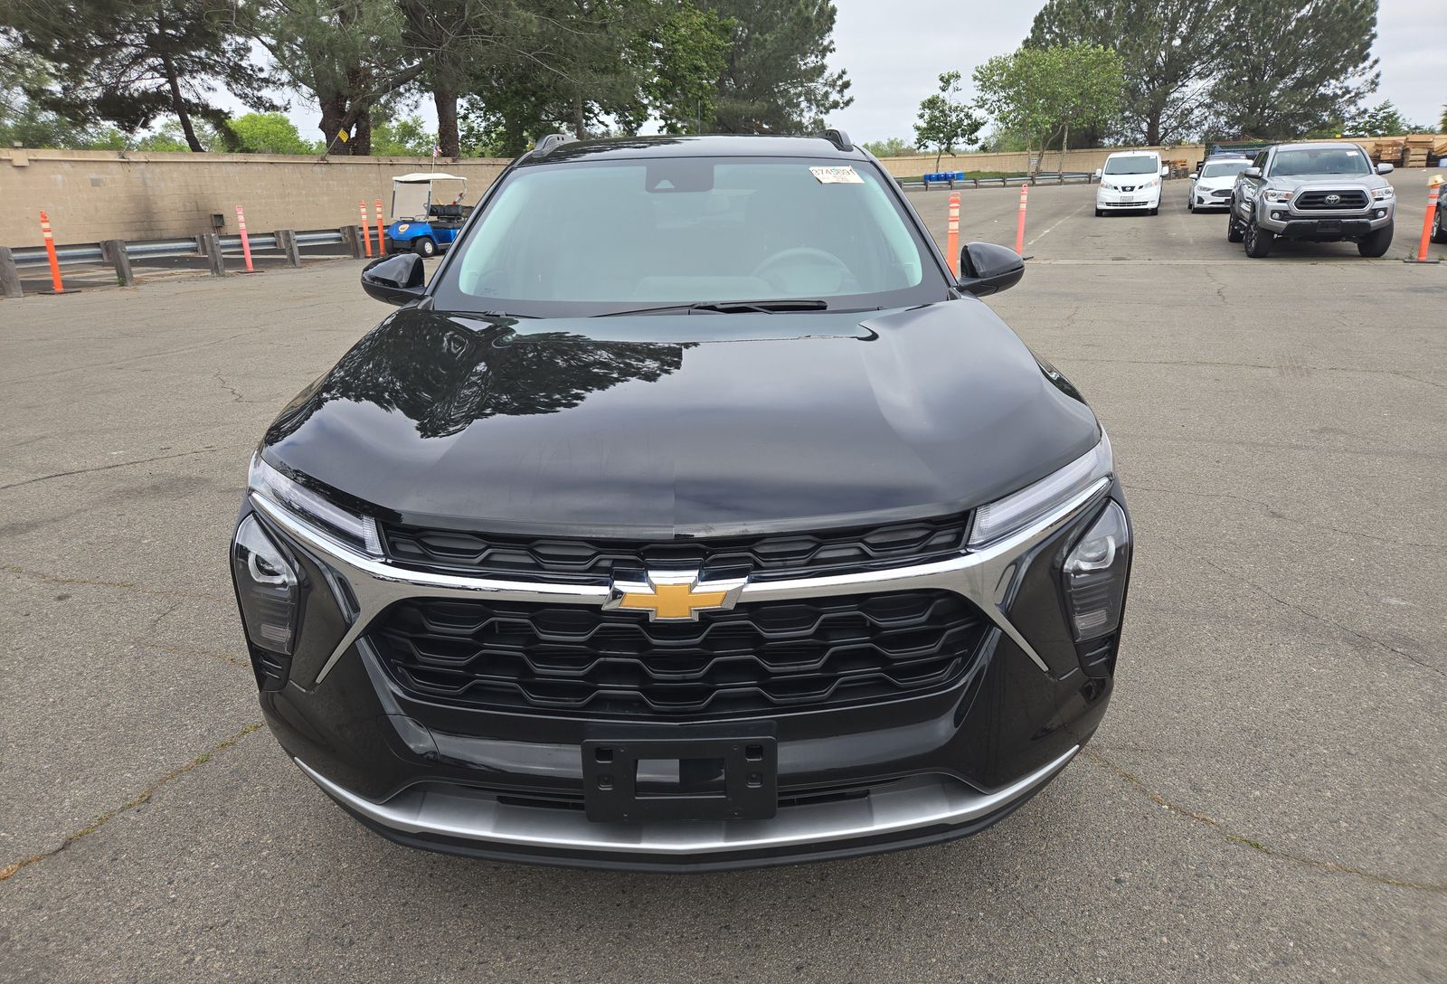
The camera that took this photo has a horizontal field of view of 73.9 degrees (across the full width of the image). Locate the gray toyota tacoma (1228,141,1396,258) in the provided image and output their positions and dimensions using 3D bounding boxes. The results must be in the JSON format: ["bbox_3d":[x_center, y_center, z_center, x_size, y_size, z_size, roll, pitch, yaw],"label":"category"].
[{"bbox_3d":[10.246,-5.210,16.962,1.980,1.790,5.380,6,20,21],"label":"gray toyota tacoma"}]

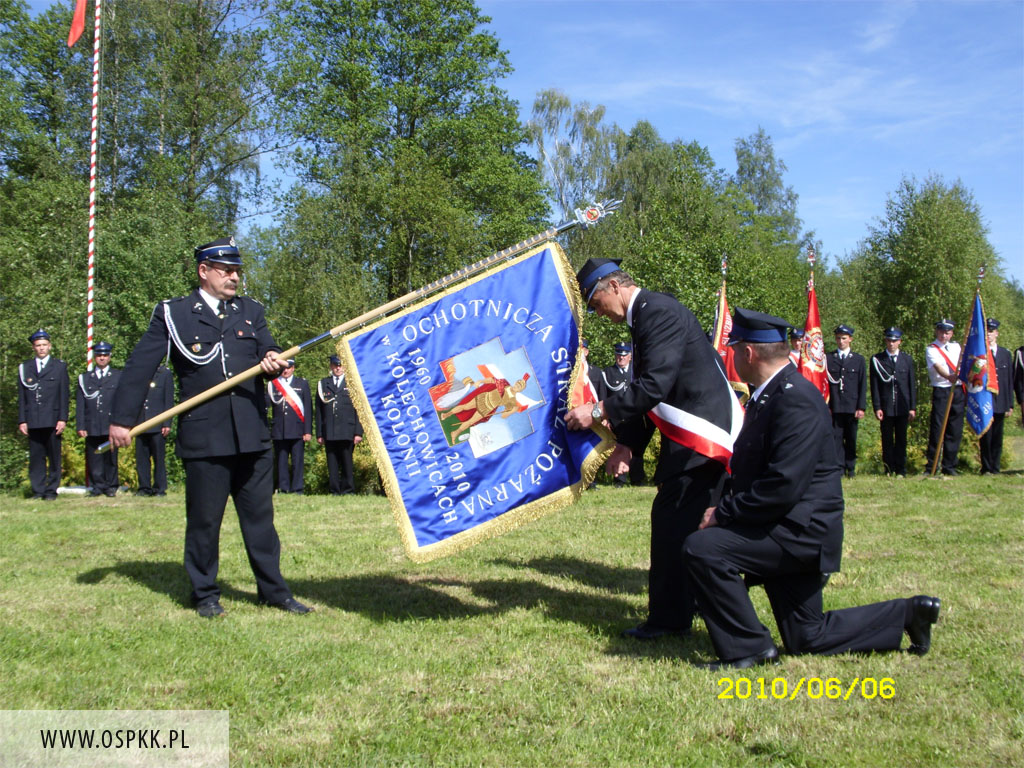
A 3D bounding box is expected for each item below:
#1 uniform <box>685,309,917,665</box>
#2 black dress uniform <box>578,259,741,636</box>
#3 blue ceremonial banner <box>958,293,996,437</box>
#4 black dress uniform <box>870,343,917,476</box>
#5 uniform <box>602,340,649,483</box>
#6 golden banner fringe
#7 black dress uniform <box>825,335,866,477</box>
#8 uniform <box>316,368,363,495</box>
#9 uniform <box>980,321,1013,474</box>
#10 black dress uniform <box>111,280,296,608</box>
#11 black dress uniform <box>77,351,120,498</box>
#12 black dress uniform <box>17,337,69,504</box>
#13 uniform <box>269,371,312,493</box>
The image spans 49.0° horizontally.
[{"bbox_3d":[1.146,0.394,4.450,0.960,1.370,0.600,0,-1,-5],"label":"uniform"},{"bbox_3d":[0.643,0.275,4.870,0.720,1.630,0.560,0,-1,2],"label":"black dress uniform"},{"bbox_3d":[5.301,-0.222,12.800,0.450,1.620,0.360,0,-1,18],"label":"blue ceremonial banner"},{"bbox_3d":[4.582,0.306,13.500,0.540,1.600,0.320,0,-1,13],"label":"black dress uniform"},{"bbox_3d":[1.373,0.357,13.600,0.550,1.710,0.330,0,-1,6],"label":"uniform"},{"bbox_3d":[-0.140,0.078,5.000,1.120,1.040,0.200,-25,-2,5],"label":"golden banner fringe"},{"bbox_3d":[4.005,0.258,13.500,0.510,1.700,0.320,-1,-1,19],"label":"black dress uniform"},{"bbox_3d":[-2.179,0.625,14.200,0.560,1.550,0.340,0,-1,0],"label":"uniform"},{"bbox_3d":[5.623,0.157,13.100,0.500,1.780,0.350,0,-1,14],"label":"uniform"},{"bbox_3d":[-1.477,0.286,5.400,0.820,1.570,0.480,0,-1,-22],"label":"black dress uniform"},{"bbox_3d":[-4.813,0.472,13.100,0.520,1.670,0.320,0,-1,-15],"label":"black dress uniform"},{"bbox_3d":[-5.085,0.342,12.200,0.560,1.790,0.330,0,-1,-9],"label":"black dress uniform"},{"bbox_3d":[-2.745,0.581,13.900,0.540,1.540,0.330,0,-1,-6],"label":"uniform"}]

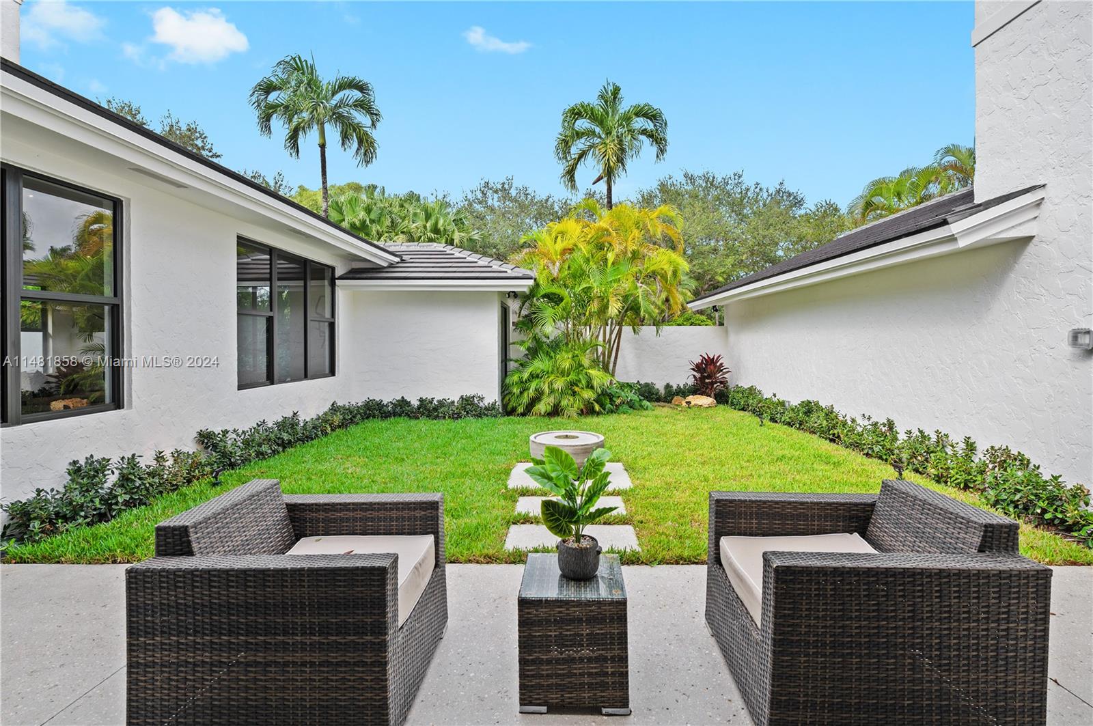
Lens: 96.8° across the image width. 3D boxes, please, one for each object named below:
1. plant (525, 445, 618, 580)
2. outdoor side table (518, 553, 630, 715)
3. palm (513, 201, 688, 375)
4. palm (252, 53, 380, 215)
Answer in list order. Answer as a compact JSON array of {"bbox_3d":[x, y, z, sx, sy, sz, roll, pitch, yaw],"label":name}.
[{"bbox_3d":[0.101,0.592,1.940,0.375,0.515,0.340,0,1,3],"label":"plant"},{"bbox_3d":[0.109,1.070,1.972,0.402,0.432,0.392,0,1,3],"label":"outdoor side table"},{"bbox_3d":[1.090,-1.260,9.900,3.600,4.100,3.200,0,1,3],"label":"palm"},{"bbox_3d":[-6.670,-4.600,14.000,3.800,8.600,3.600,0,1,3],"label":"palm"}]

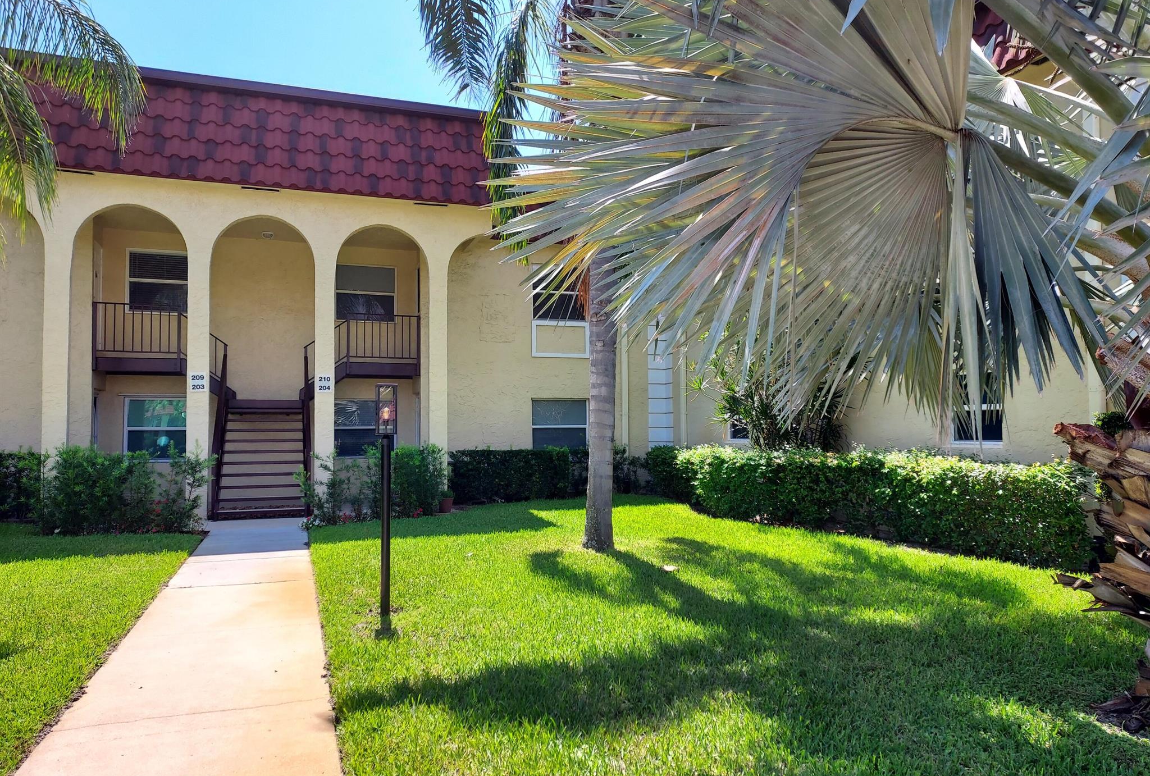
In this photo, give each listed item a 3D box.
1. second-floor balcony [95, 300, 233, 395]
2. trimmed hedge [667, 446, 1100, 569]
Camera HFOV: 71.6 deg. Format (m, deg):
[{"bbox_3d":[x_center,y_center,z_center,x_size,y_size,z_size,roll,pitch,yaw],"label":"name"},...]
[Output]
[{"bbox_3d":[-7.631,-0.683,14.941,2.190,1.579,1.360,1,-2,-20],"label":"second-floor balcony"},{"bbox_3d":[3.976,1.572,12.552,0.853,1.059,7.979,1,-3,-28],"label":"trimmed hedge"}]

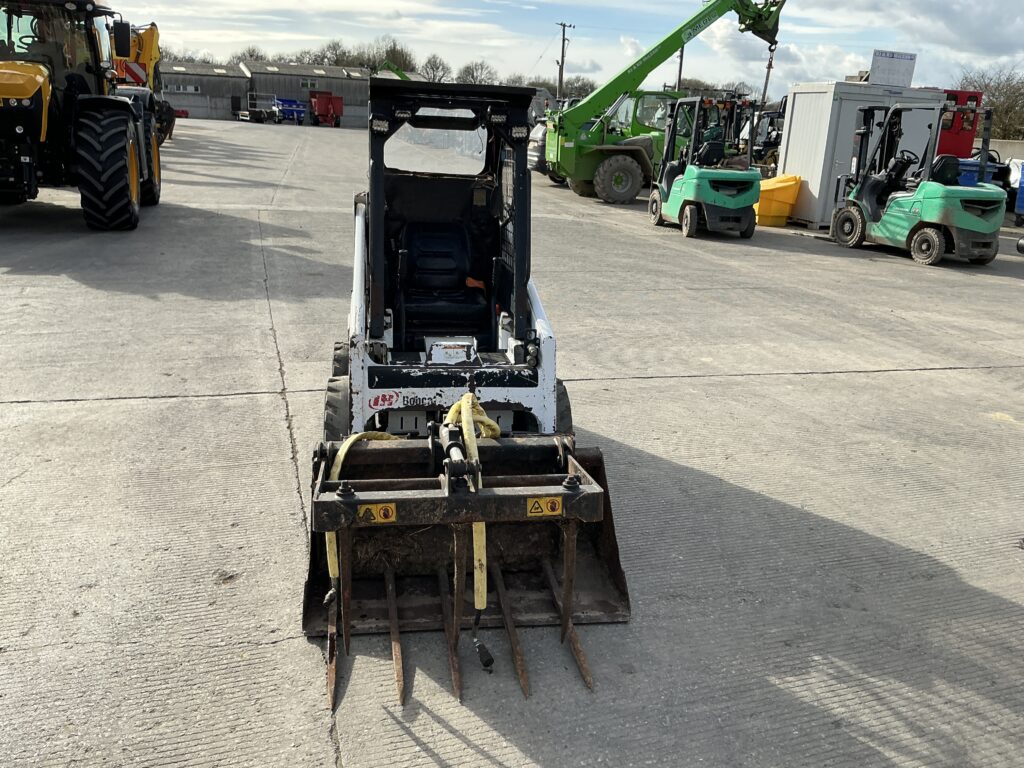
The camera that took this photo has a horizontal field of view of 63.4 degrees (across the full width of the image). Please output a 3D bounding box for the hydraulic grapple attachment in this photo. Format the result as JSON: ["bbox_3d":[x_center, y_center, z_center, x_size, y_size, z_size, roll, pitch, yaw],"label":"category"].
[{"bbox_3d":[-0.131,0.474,2.799,1.120,0.720,0.940,0,18,-9],"label":"hydraulic grapple attachment"}]

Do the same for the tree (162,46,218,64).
[{"bbox_3d":[-41.264,-38.639,105.879,6.732,8.200,6.732,-4,19,-20],"label":"tree"}]

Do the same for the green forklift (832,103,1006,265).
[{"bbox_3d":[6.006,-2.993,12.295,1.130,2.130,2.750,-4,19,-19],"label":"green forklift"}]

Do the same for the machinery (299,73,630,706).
[{"bbox_3d":[-0.249,-0.335,3.530,1.125,1.800,2.830,0,18,-9],"label":"machinery"}]

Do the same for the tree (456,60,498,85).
[{"bbox_3d":[-4.692,-40.135,115.149,5.880,9.012,5.880,2,18,-3],"label":"tree"}]

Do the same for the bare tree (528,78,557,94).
[{"bbox_3d":[4.480,-39.795,118.428,4.028,7.272,4.028,3,18,1],"label":"bare tree"}]

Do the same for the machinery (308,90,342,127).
[{"bbox_3d":[-16.207,-24.223,72.351,2.400,3.100,5.200,-4,19,-22],"label":"machinery"}]

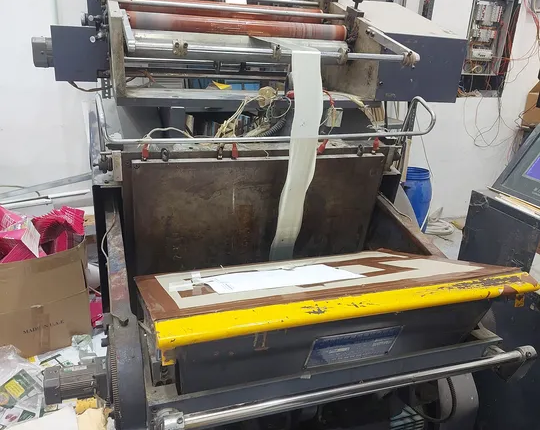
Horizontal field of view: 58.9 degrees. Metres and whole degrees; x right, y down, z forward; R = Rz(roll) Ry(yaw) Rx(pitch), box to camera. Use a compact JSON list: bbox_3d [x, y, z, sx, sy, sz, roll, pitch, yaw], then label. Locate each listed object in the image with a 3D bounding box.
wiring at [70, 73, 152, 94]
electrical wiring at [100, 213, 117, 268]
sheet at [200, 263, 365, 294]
[{"bbox_3d":[-0.429,-0.359,1.304,0.214,0.055,0.080,-4,19,-20],"label":"wiring"},{"bbox_3d":[-0.374,0.053,1.110,0.036,0.070,0.200,-4,19,-20],"label":"electrical wiring"},{"bbox_3d":[0.018,0.134,1.040,0.300,0.012,0.220,-4,1,-20],"label":"sheet"}]

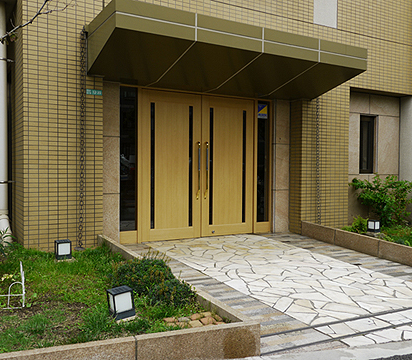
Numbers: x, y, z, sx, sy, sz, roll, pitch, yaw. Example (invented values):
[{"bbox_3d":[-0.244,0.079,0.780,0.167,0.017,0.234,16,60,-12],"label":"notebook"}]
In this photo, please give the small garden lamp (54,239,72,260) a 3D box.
[{"bbox_3d":[-1.548,0.750,5.096,0.144,0.187,0.140,0,1,-30],"label":"small garden lamp"}]

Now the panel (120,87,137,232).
[{"bbox_3d":[-1.015,-0.275,6.163,0.233,1.877,0.052,0,1,-30],"label":"panel"}]

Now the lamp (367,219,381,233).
[{"bbox_3d":[2.720,0.743,7.644,0.144,0.187,0.140,0,1,-33],"label":"lamp"}]

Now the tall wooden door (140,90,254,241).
[{"bbox_3d":[-0.069,-0.199,6.683,1.856,2.033,0.104,0,1,-30],"label":"tall wooden door"}]

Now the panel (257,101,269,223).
[{"bbox_3d":[0.877,-0.286,7.259,0.217,1.847,0.052,0,1,-30],"label":"panel"}]

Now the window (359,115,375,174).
[{"bbox_3d":[2.902,-0.634,8.492,0.385,1.050,0.083,0,1,-30],"label":"window"}]

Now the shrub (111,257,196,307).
[{"bbox_3d":[-0.450,0.826,3.959,0.551,0.281,0.998,0,1,-30],"label":"shrub"}]

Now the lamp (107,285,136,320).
[{"bbox_3d":[-0.614,0.884,3.408,0.144,0.187,0.140,-8,6,-29],"label":"lamp"}]

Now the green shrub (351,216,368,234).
[{"bbox_3d":[2.494,0.703,7.573,0.250,0.270,0.250,0,1,-30],"label":"green shrub"}]

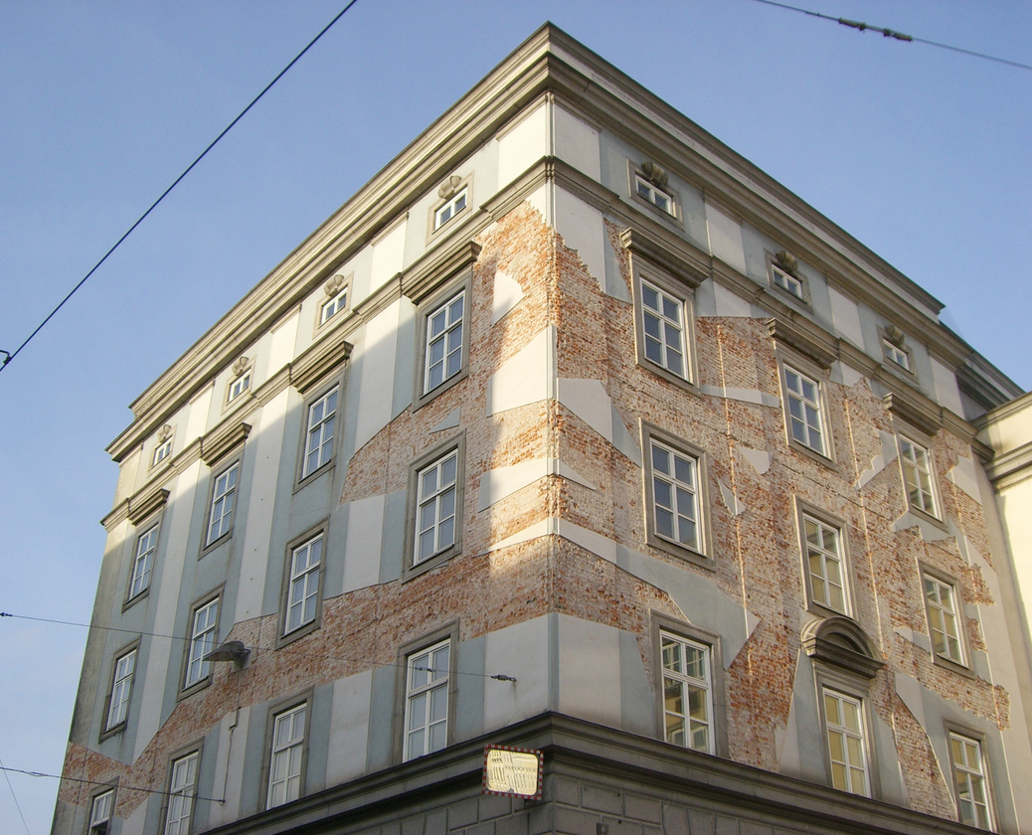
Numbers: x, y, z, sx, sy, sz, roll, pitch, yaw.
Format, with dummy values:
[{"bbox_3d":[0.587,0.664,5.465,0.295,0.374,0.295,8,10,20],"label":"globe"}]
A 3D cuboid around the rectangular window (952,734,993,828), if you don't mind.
[{"bbox_3d":[9.626,7.711,25.866,1.228,2.037,0.137,25,-39,-34],"label":"rectangular window"}]

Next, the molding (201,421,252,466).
[{"bbox_3d":[-7.644,0.808,32.255,0.308,0.280,2.436,22,-36,-32],"label":"molding"}]

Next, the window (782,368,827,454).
[{"bbox_3d":[6.291,-0.148,26.631,1.190,2.000,0.150,25,-40,-33],"label":"window"}]

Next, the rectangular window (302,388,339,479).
[{"bbox_3d":[-4.509,0.342,28.173,0.137,2.037,1.228,24,-38,-33],"label":"rectangular window"}]

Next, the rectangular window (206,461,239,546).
[{"bbox_3d":[-7.479,2.319,31.608,0.160,1.988,1.316,22,-36,-32],"label":"rectangular window"}]

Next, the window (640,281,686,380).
[{"bbox_3d":[2.889,-1.715,24.188,1.190,2.000,0.150,25,-40,-33],"label":"window"}]

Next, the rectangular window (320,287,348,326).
[{"bbox_3d":[-4.499,-2.753,30.560,0.150,0.550,1.170,22,-36,-32],"label":"rectangular window"}]

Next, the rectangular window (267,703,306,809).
[{"bbox_3d":[-4.497,6.857,24.591,0.160,1.988,1.316,22,-36,-32],"label":"rectangular window"}]

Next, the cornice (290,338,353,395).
[{"bbox_3d":[-4.599,-1.158,28.956,0.294,0.378,2.457,24,-38,-33],"label":"cornice"}]

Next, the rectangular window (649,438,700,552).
[{"bbox_3d":[2.997,1.496,23.032,1.320,2.030,0.160,25,-38,-36],"label":"rectangular window"}]

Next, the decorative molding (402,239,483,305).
[{"bbox_3d":[-1.554,-2.957,25.577,0.308,0.280,2.436,22,-36,-32],"label":"decorative molding"}]

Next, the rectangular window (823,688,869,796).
[{"bbox_3d":[6.260,6.308,23.493,1.280,1.988,0.160,25,-38,-36],"label":"rectangular window"}]

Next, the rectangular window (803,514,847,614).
[{"bbox_3d":[6.213,2.978,24.643,1.190,2.000,0.150,25,-40,-33],"label":"rectangular window"}]

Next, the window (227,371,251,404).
[{"bbox_3d":[-7.645,-0.849,34.044,0.150,0.560,1.150,22,-36,-32],"label":"window"}]

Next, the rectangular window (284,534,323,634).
[{"bbox_3d":[-4.419,3.503,25.612,0.150,2.000,1.190,25,-40,-33],"label":"rectangular window"}]

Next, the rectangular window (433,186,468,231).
[{"bbox_3d":[-1.393,-4.546,26.594,0.150,0.620,1.080,25,-40,-33],"label":"rectangular window"}]

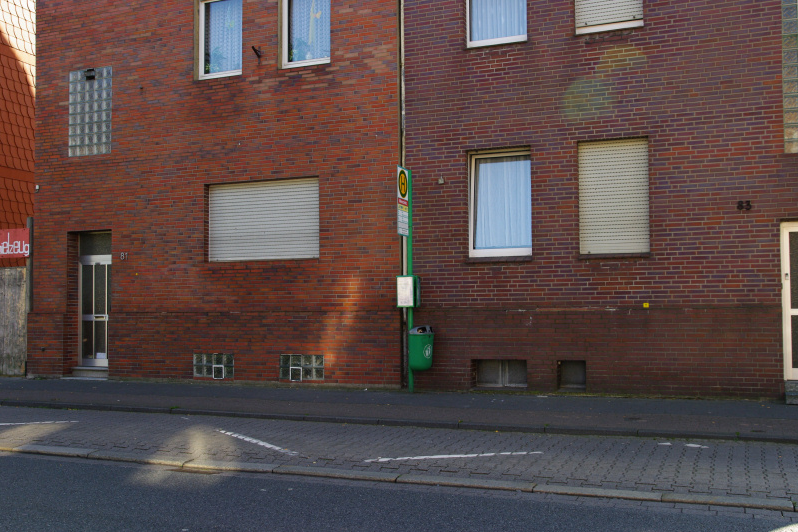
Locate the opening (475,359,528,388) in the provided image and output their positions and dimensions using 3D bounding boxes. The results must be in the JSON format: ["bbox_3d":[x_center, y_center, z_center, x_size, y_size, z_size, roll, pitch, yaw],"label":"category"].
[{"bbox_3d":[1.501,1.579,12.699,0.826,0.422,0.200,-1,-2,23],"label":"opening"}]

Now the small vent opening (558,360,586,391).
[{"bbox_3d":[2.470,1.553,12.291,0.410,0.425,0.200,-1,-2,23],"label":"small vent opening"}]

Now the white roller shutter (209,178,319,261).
[{"bbox_3d":[-2.234,-0.757,14.435,2.196,1.319,0.050,-1,-2,23],"label":"white roller shutter"}]

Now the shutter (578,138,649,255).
[{"bbox_3d":[3.025,-0.970,12.184,0.969,1.610,0.050,-1,-2,23],"label":"shutter"}]

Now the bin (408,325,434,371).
[{"bbox_3d":[0.316,1.220,12.821,0.310,0.666,0.410,-2,-3,42],"label":"bin"}]

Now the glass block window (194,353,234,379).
[{"bbox_3d":[-3.084,1.665,14.524,0.811,0.396,0.090,-1,-2,23],"label":"glass block window"}]

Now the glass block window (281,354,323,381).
[{"bbox_3d":[-1.533,1.626,13.872,0.804,0.399,0.090,-1,-2,23],"label":"glass block window"}]

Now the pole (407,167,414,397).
[{"bbox_3d":[0.177,0.213,12.979,0.066,3.335,0.066,-1,-2,23],"label":"pole"}]

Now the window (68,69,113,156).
[{"bbox_3d":[-5.604,-2.801,15.806,0.992,1.580,0.090,-1,-2,23],"label":"window"}]

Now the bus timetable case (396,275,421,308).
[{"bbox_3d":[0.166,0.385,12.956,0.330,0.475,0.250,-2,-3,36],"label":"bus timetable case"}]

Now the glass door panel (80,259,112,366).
[{"bbox_3d":[-5.499,0.820,15.929,0.935,2.042,0.070,-1,-2,23],"label":"glass door panel"}]

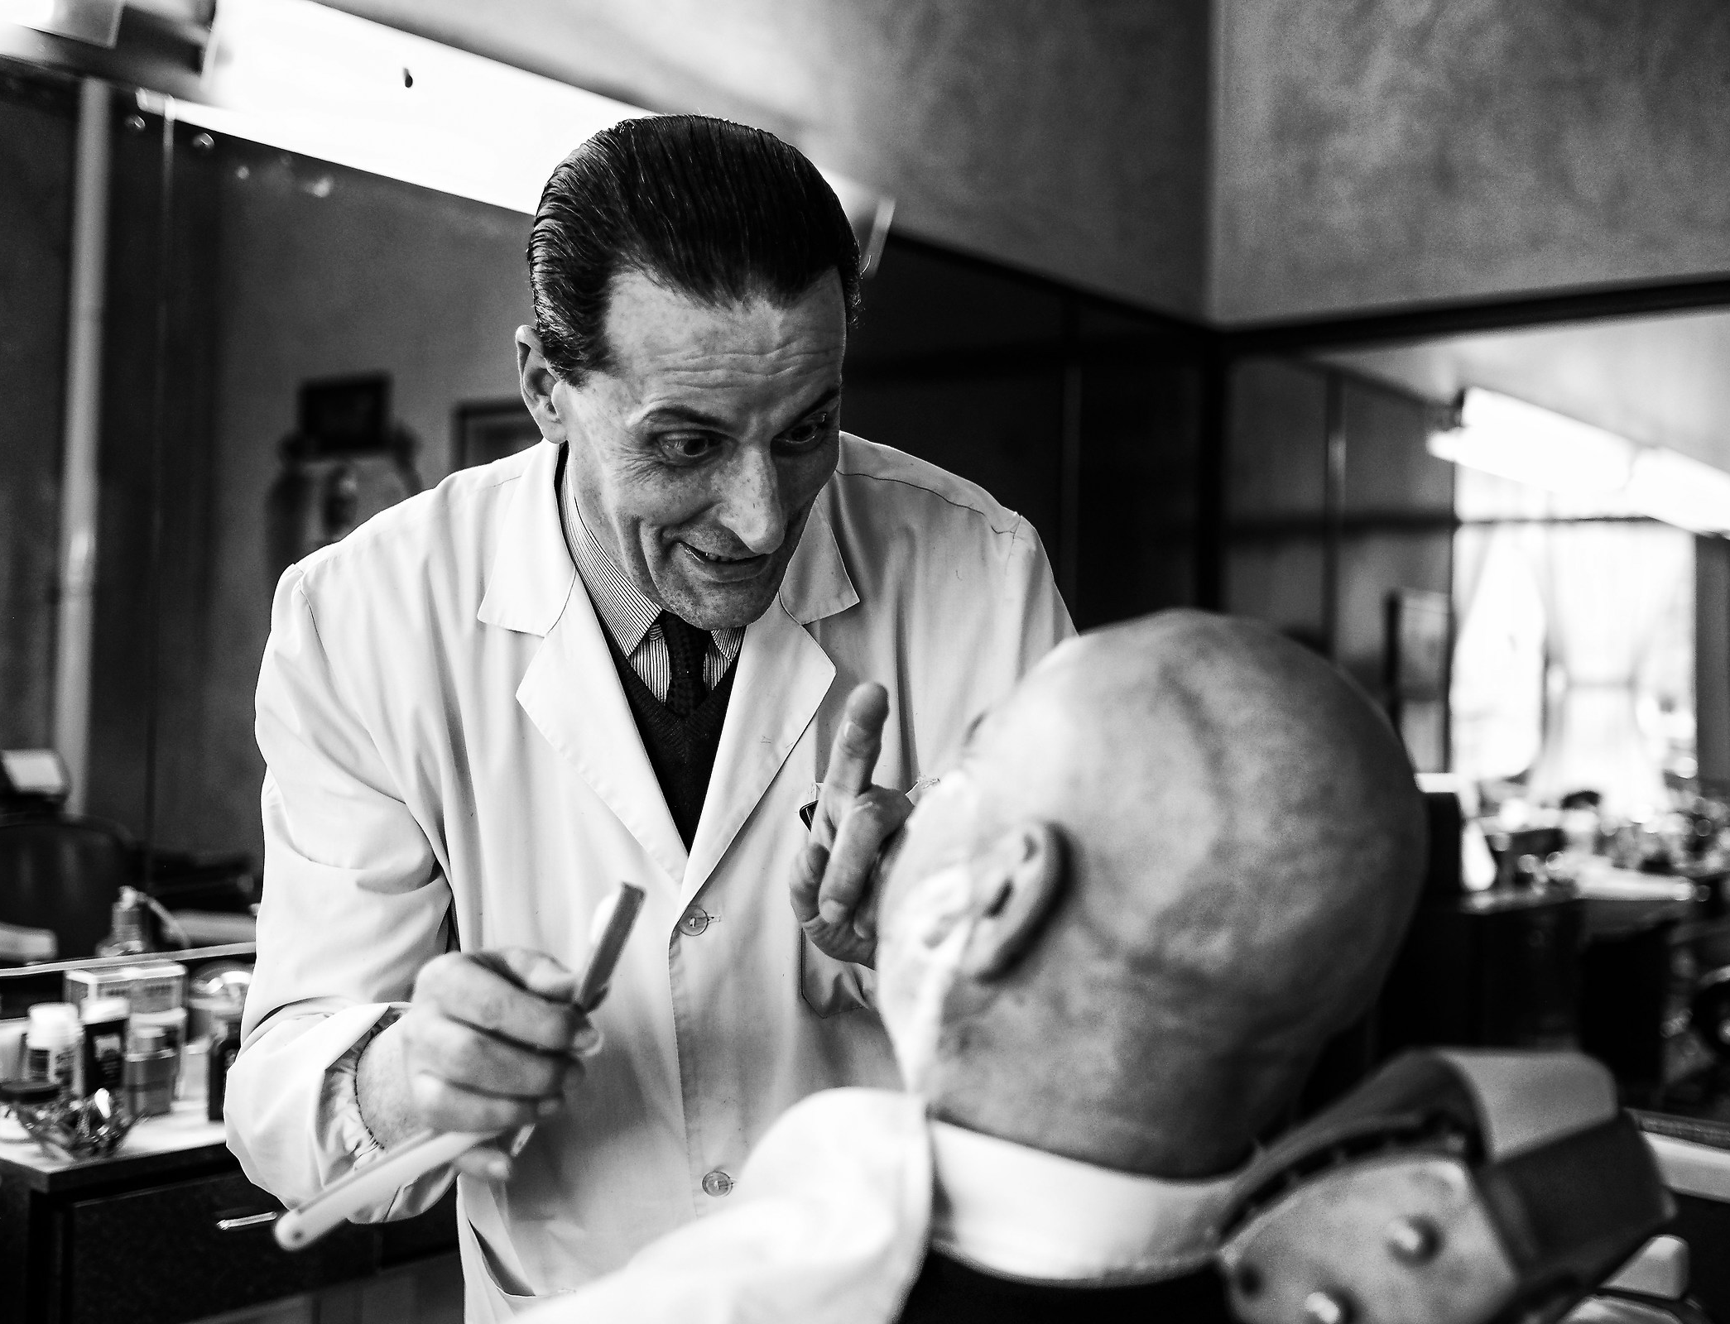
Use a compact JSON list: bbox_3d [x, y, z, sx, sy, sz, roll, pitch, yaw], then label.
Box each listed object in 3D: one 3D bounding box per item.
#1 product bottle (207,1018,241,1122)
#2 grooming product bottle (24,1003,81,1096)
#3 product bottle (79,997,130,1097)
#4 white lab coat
[{"bbox_3d":[-0.671,0.436,2.070,0.038,0.113,0.057,1,-1,40],"label":"product bottle"},{"bbox_3d":[-0.863,0.422,2.050,0.056,0.119,0.056,1,-1,40],"label":"grooming product bottle"},{"bbox_3d":[-0.819,0.423,2.080,0.038,0.124,0.052,1,-1,40],"label":"product bottle"},{"bbox_3d":[-0.110,0.340,1.210,0.530,0.980,0.480,1,0,-12],"label":"white lab coat"}]

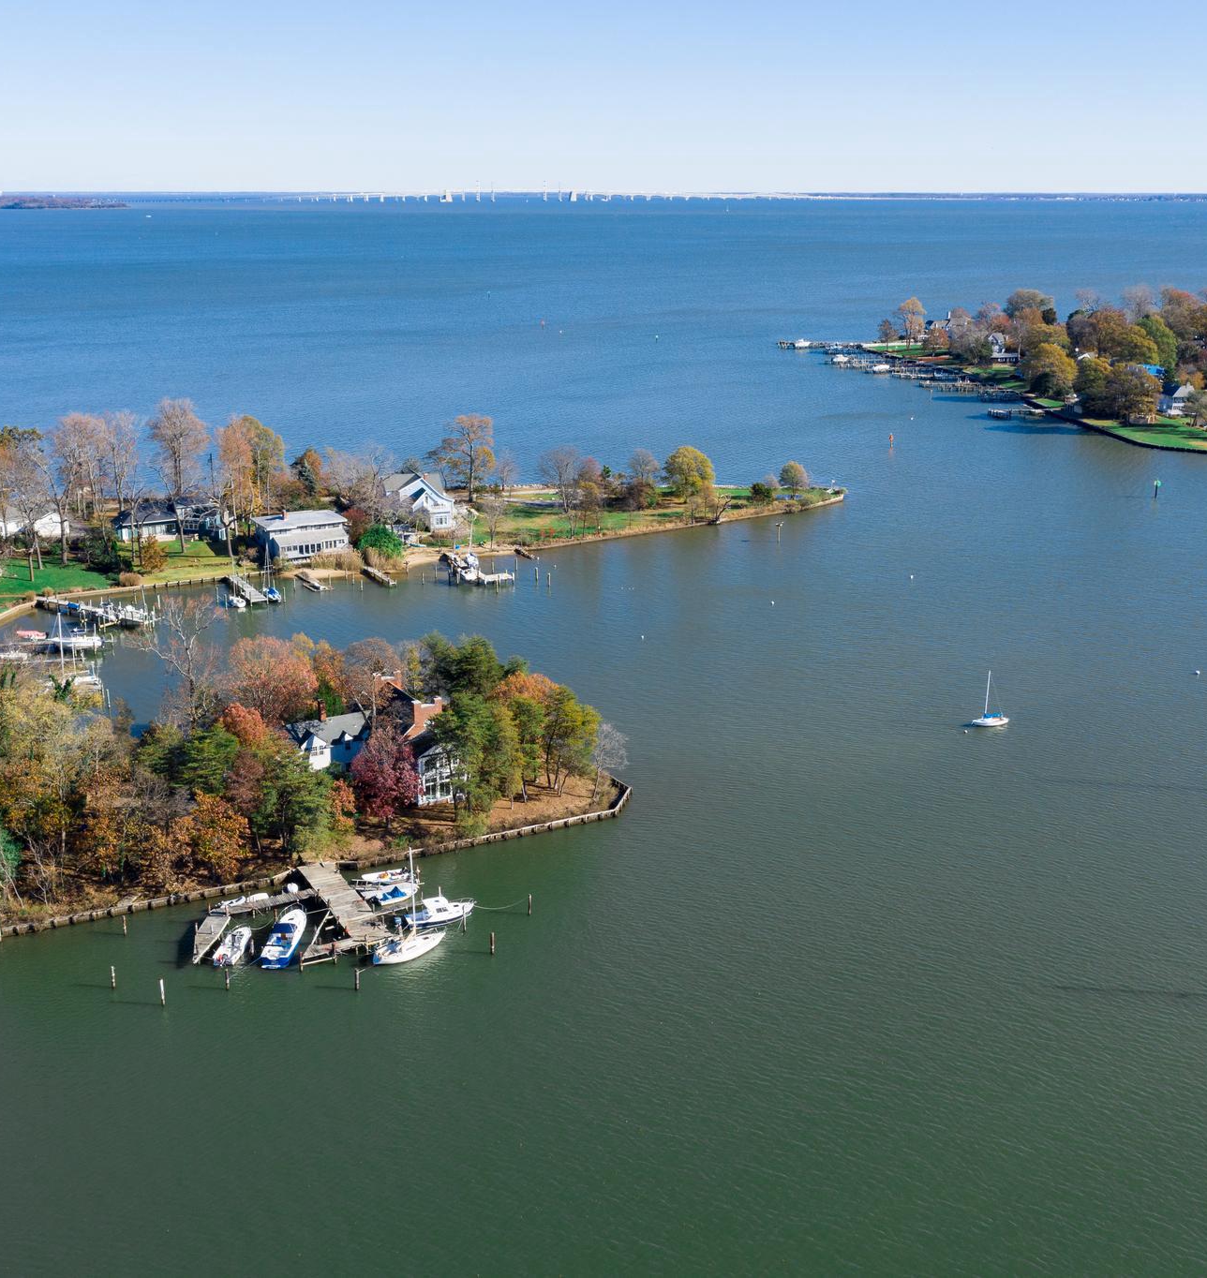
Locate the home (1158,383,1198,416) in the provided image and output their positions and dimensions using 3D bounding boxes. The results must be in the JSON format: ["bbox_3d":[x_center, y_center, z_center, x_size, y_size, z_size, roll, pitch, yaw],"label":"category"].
[{"bbox_3d":[172.990,-72.230,450.670,8.600,8.700,8.000,-3,17,-11],"label":"home"}]

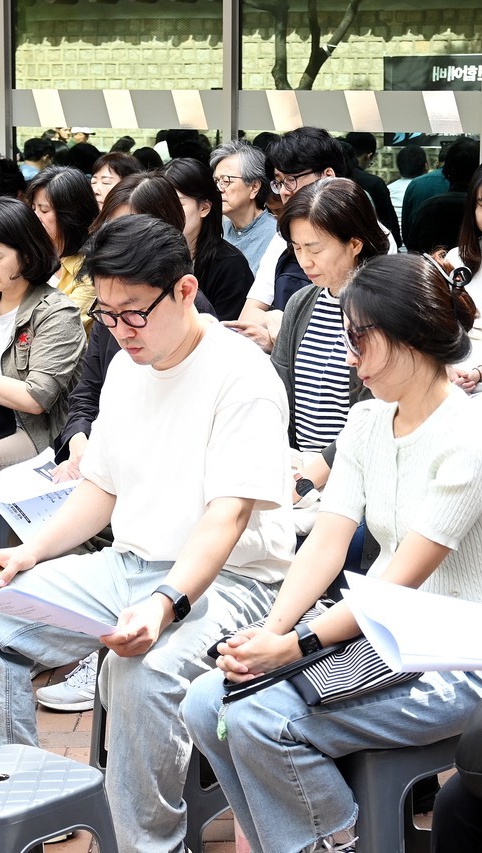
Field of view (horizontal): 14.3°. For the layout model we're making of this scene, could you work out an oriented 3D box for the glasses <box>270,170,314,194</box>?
[{"bbox_3d":[0.177,-0.714,5.484,0.145,0.047,0.142,-25,14,-29],"label":"glasses"}]

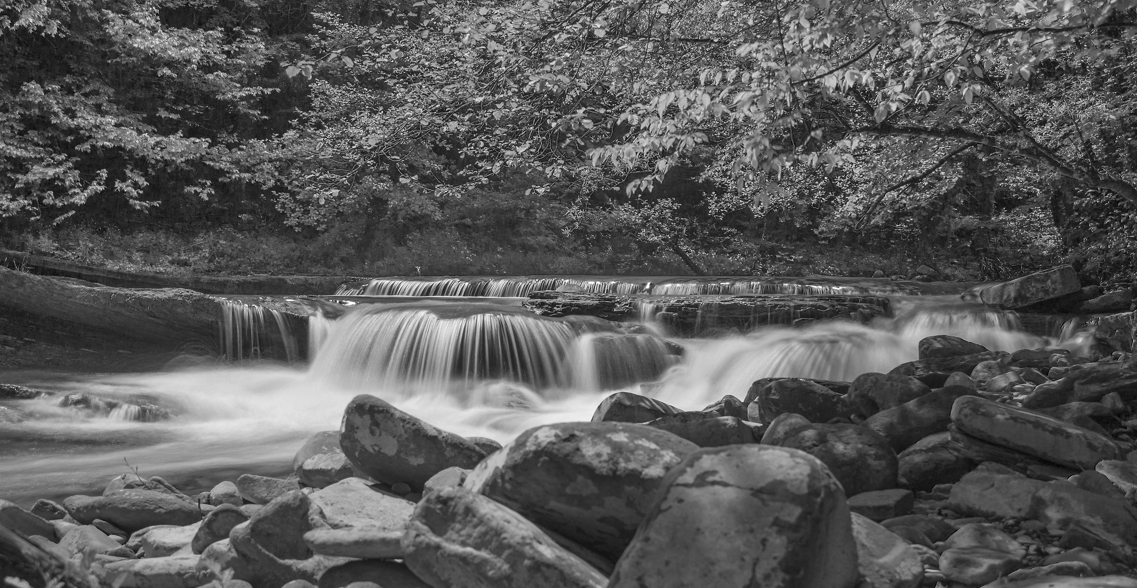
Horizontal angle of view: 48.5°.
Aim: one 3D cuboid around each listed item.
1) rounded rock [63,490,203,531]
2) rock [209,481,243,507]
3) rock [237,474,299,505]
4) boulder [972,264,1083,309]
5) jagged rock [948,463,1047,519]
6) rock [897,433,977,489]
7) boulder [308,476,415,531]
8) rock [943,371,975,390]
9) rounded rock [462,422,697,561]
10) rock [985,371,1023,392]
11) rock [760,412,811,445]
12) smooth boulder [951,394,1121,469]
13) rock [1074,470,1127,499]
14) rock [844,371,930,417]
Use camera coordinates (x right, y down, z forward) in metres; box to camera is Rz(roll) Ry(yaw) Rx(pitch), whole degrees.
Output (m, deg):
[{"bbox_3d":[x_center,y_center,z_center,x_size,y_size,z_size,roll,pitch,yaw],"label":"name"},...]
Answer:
[{"bbox_3d":[-1.807,0.903,5.238,0.551,0.162,0.302,3,2,5],"label":"rounded rock"},{"bbox_3d":[-1.952,1.137,7.200,0.180,0.135,0.170,0,2,-10],"label":"rock"},{"bbox_3d":[-1.218,0.789,5.100,0.250,0.120,0.170,0,1,0],"label":"rock"},{"bbox_3d":[4.903,-0.057,13.500,1.102,0.335,0.648,-12,4,-9],"label":"boulder"},{"bbox_3d":[1.584,0.740,4.698,0.367,0.189,0.281,0,2,10],"label":"jagged rock"},{"bbox_3d":[1.410,0.648,4.850,0.310,0.230,0.280,0,1,0],"label":"rock"},{"bbox_3d":[-0.778,0.790,4.698,0.378,0.151,0.346,0,2,10],"label":"boulder"},{"bbox_3d":[2.256,0.508,7.300,0.190,0.120,0.160,0,1,0],"label":"rock"},{"bbox_3d":[0.048,0.585,3.700,0.720,0.390,0.500,0,1,0],"label":"rounded rock"},{"bbox_3d":[2.489,0.496,7.200,0.210,0.120,0.160,0,1,0],"label":"rock"},{"bbox_3d":[1.288,0.812,7.400,0.340,0.230,0.300,0,2,10],"label":"rock"},{"bbox_3d":[2.155,0.648,5.832,0.778,0.184,0.324,16,8,24],"label":"smooth boulder"},{"bbox_3d":[1.702,0.612,4.050,0.170,0.100,0.140,0,1,0],"label":"rock"},{"bbox_3d":[1.623,0.518,6.400,0.420,0.240,0.330,0,1,0],"label":"rock"}]

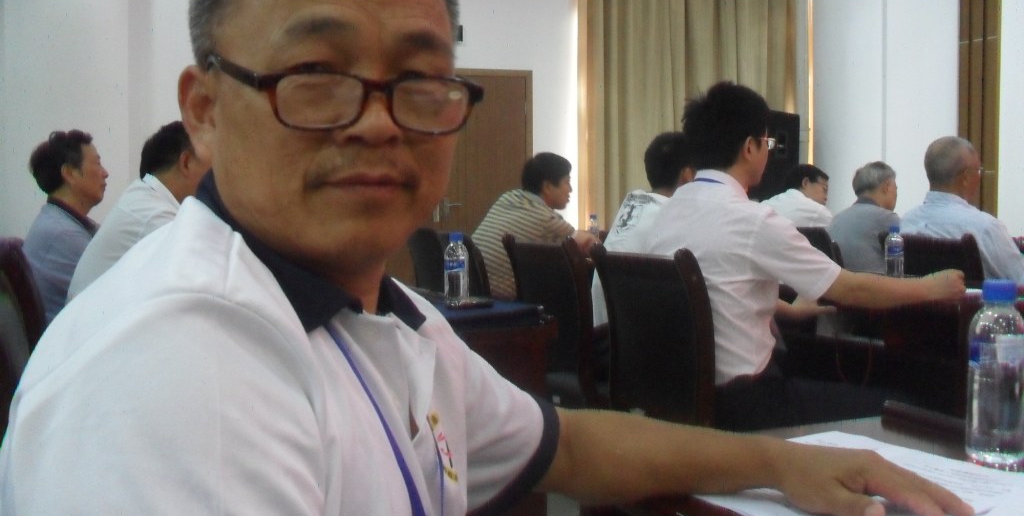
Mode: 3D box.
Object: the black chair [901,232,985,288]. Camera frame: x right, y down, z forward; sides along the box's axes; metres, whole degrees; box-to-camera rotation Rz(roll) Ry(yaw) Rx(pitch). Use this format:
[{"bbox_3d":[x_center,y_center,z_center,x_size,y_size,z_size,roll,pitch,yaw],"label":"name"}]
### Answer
[{"bbox_3d":[1.683,0.351,3.809,0.580,0.920,0.500,-1,3,-24],"label":"black chair"}]

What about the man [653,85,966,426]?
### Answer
[{"bbox_3d":[0.704,0.216,2.658,0.820,1.310,0.520,-1,3,-24],"label":"man"}]

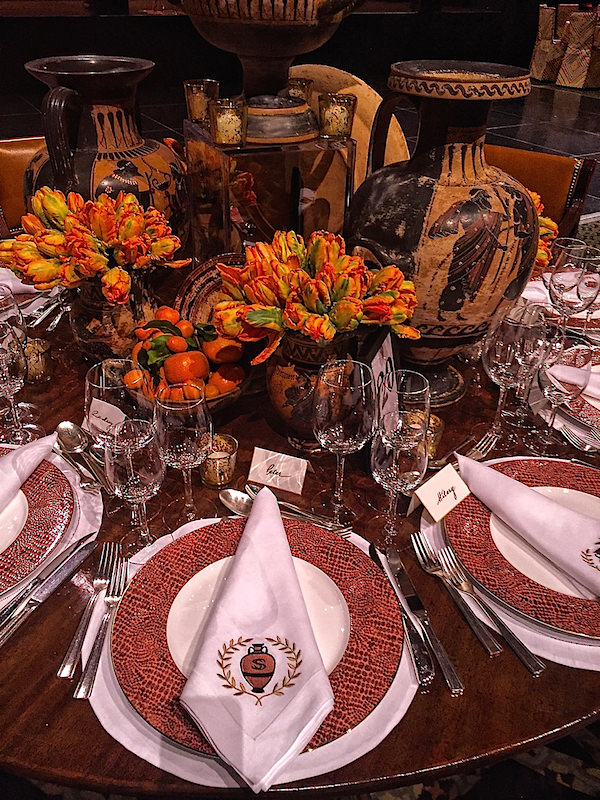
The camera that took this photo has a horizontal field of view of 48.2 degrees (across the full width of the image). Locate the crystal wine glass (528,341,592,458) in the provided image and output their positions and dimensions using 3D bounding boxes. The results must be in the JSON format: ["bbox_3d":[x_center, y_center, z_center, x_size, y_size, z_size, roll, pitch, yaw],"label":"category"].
[{"bbox_3d":[0.424,-0.007,1.086,0.082,0.180,0.082,17,37,20],"label":"crystal wine glass"}]

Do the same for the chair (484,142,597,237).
[{"bbox_3d":[0.498,-0.255,2.123,0.490,0.940,0.580,20,38,26],"label":"chair"}]

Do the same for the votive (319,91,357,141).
[{"bbox_3d":[0.060,-0.463,1.102,0.060,0.063,0.060,3,34,2],"label":"votive"}]

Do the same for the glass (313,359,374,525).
[{"bbox_3d":[0.057,0.061,0.913,0.087,0.226,0.087,2,34,0],"label":"glass"}]

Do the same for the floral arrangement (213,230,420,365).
[{"bbox_3d":[0.024,-0.149,0.962,0.300,0.180,0.270,2,34,0],"label":"floral arrangement"}]

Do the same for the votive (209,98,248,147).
[{"bbox_3d":[-0.114,-0.443,1.073,0.060,0.063,0.060,-1,34,-5],"label":"votive"}]

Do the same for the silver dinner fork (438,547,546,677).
[{"bbox_3d":[0.231,0.250,0.820,0.027,0.022,0.193,-14,36,-22],"label":"silver dinner fork"}]

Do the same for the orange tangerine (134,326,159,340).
[{"bbox_3d":[-0.263,-0.117,1.157,0.040,0.032,0.034,2,34,0],"label":"orange tangerine"}]

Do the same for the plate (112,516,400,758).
[{"bbox_3d":[-0.047,0.263,0.790,0.335,0.024,0.335,1,34,-1],"label":"plate"}]

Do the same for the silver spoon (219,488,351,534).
[{"bbox_3d":[-0.024,0.158,0.949,0.200,0.022,0.042,13,35,17],"label":"silver spoon"}]

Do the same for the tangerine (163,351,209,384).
[{"bbox_3d":[-0.181,-0.051,1.076,0.072,0.058,0.072,-4,34,-9],"label":"tangerine"}]

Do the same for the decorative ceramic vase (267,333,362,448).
[{"bbox_3d":[0.031,-0.024,1.057,0.158,0.214,0.158,3,34,2],"label":"decorative ceramic vase"}]

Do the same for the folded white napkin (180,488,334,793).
[{"bbox_3d":[-0.043,0.240,0.774,0.165,0.060,0.385,1,34,0],"label":"folded white napkin"}]

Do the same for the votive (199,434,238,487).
[{"bbox_3d":[-0.124,0.094,1.005,0.059,0.063,0.059,-3,34,-7],"label":"votive"}]

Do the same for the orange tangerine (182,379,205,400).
[{"bbox_3d":[-0.167,-0.016,1.048,0.036,0.034,0.036,2,34,0],"label":"orange tangerine"}]

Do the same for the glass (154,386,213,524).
[{"bbox_3d":[-0.153,0.080,0.898,0.079,0.201,0.079,2,34,0],"label":"glass"}]

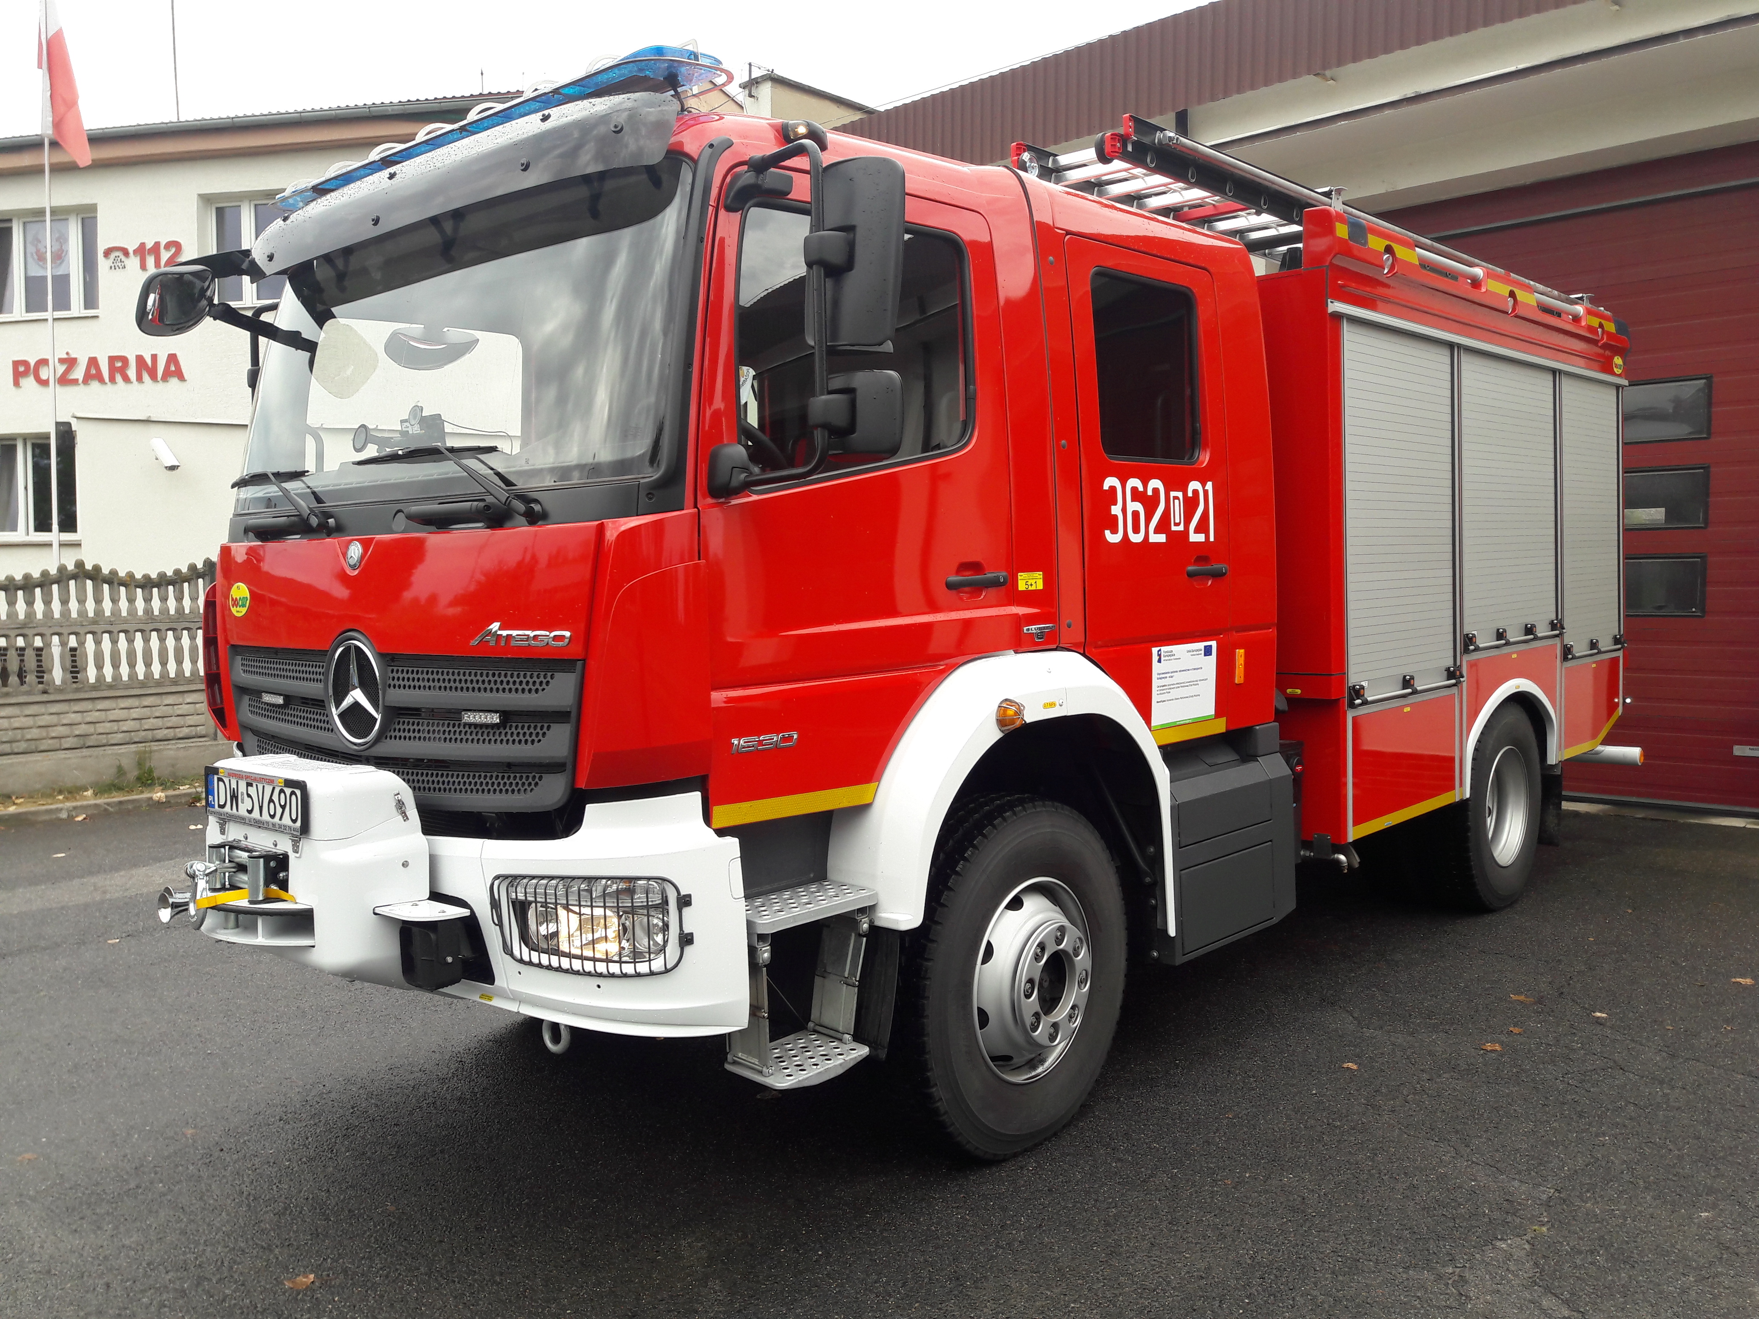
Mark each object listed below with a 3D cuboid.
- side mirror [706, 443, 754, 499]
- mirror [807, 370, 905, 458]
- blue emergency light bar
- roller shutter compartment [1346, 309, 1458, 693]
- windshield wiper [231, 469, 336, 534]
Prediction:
[{"bbox_3d":[-0.326,-0.420,3.205,0.090,0.122,0.100,2,5,42],"label":"side mirror"},{"bbox_3d":[-0.059,-0.541,3.126,0.240,0.185,0.110,0,4,31],"label":"mirror"},{"bbox_3d":[-1.124,-1.404,3.965,1.870,0.130,0.310,2,5,42],"label":"blue emergency light bar"},{"bbox_3d":[2.167,-0.624,6.022,0.140,1.470,1.160,2,5,42],"label":"roller shutter compartment"},{"bbox_3d":[-1.762,-0.450,4.175,0.090,0.190,0.780,-5,5,-41],"label":"windshield wiper"}]

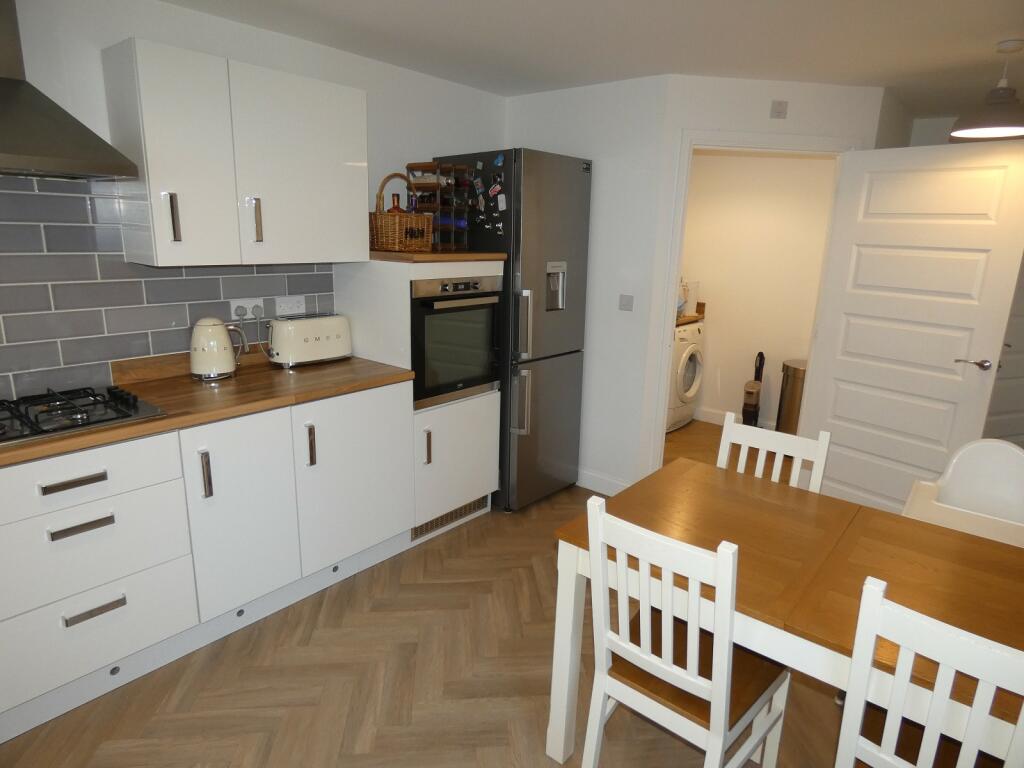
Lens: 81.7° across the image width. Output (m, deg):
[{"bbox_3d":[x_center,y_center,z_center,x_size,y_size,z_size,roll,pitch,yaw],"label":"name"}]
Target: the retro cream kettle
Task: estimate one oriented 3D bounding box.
[{"bbox_3d":[-1.235,-0.148,2.493,0.228,0.245,0.172,-4,15,-22],"label":"retro cream kettle"}]

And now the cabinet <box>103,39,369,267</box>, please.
[{"bbox_3d":[-1.047,-0.865,2.412,0.350,0.726,0.895,13,18,39],"label":"cabinet"}]

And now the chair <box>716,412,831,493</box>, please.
[{"bbox_3d":[0.770,0.606,1.982,0.420,0.920,0.440,13,18,39],"label":"chair"}]

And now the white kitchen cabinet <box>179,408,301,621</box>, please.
[{"bbox_3d":[-1.188,0.424,2.358,0.600,0.726,0.397,13,18,39],"label":"white kitchen cabinet"}]

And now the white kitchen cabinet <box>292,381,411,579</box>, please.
[{"bbox_3d":[-0.864,0.342,2.728,0.600,0.726,0.602,13,18,39],"label":"white kitchen cabinet"}]

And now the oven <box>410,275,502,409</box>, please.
[{"bbox_3d":[-0.438,-0.256,3.035,0.580,0.595,0.605,13,18,39],"label":"oven"}]

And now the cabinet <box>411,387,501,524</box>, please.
[{"bbox_3d":[-0.474,0.318,3.195,0.600,0.570,0.605,13,18,39],"label":"cabinet"}]

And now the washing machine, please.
[{"bbox_3d":[1.231,-0.090,5.041,0.575,0.855,0.600,13,18,39],"label":"washing machine"}]

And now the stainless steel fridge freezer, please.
[{"bbox_3d":[-0.003,-0.310,3.535,0.715,1.935,0.593,13,18,39],"label":"stainless steel fridge freezer"}]

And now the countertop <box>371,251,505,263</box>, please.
[{"bbox_3d":[-0.459,-0.641,2.973,0.615,0.037,0.625,13,18,39],"label":"countertop"}]

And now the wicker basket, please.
[{"bbox_3d":[-0.555,-0.834,2.896,0.250,0.370,0.225,13,18,39],"label":"wicker basket"}]

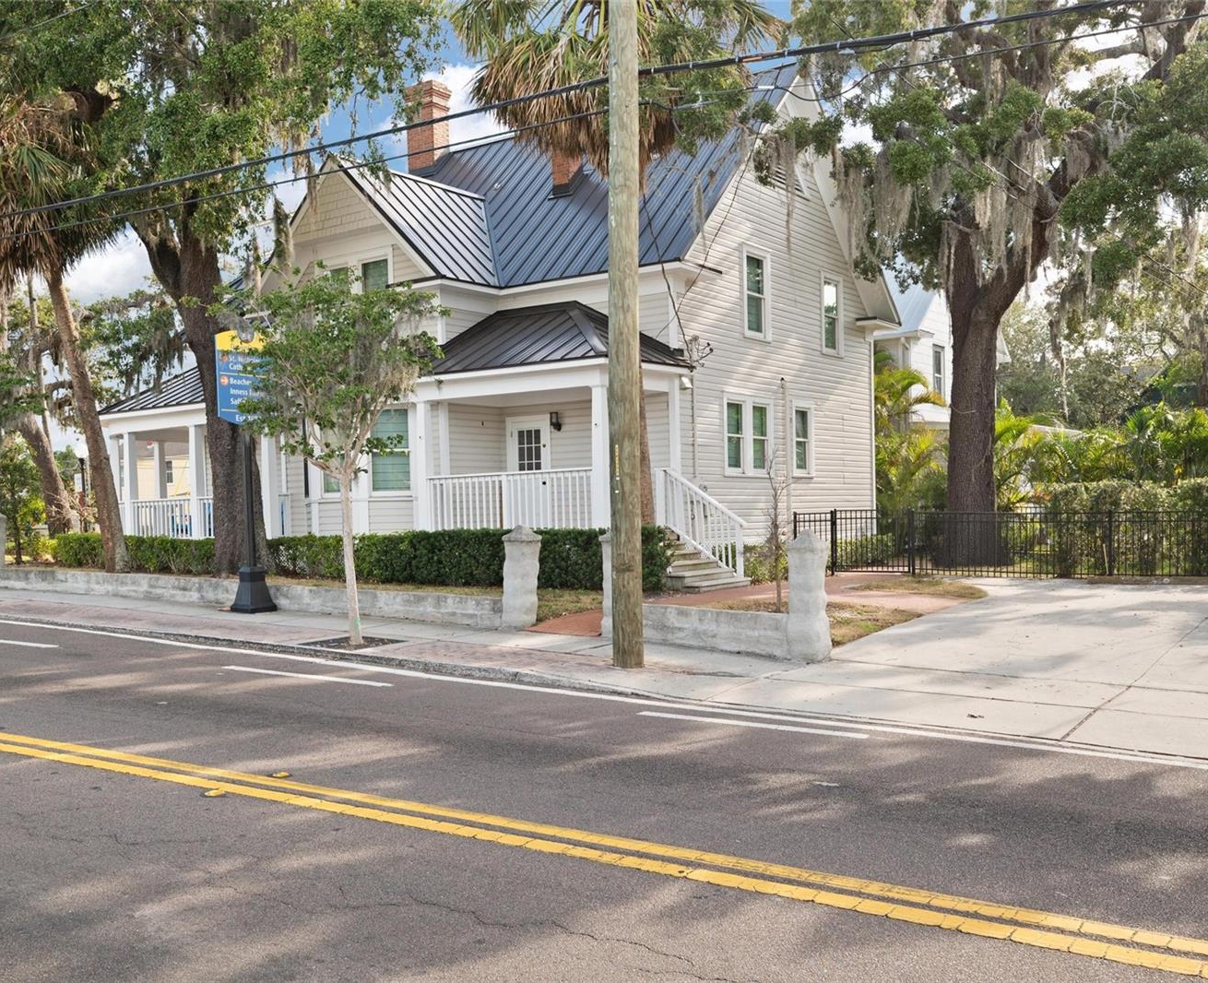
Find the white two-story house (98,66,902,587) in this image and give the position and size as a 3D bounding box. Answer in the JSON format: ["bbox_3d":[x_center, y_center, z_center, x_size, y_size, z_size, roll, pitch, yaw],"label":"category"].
[{"bbox_3d":[-2.034,-3.769,25.741,14.400,10.900,11.500,-2,-1,36],"label":"white two-story house"}]

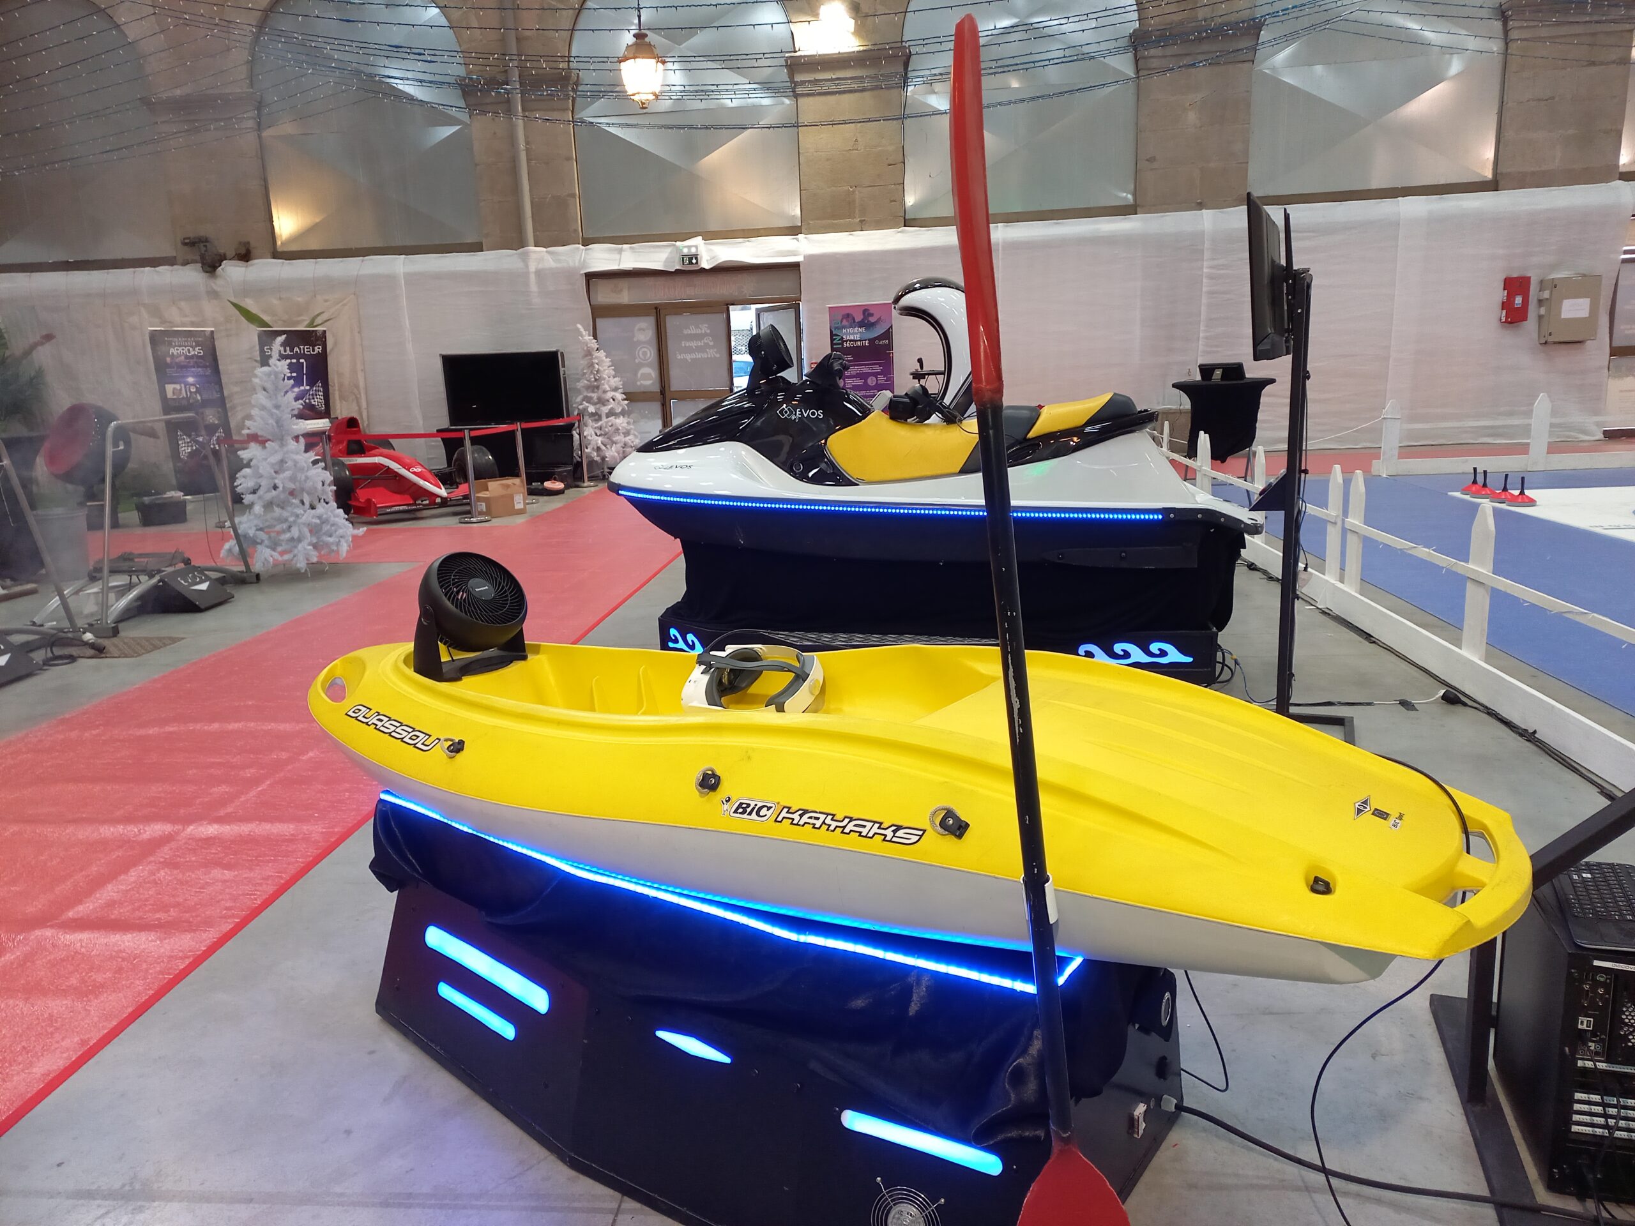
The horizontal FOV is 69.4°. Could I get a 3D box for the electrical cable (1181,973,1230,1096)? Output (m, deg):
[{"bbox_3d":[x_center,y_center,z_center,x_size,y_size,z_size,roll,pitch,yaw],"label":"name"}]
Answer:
[{"bbox_3d":[0.755,0.815,2.300,0.110,0.260,0.090,-2,13,0],"label":"electrical cable"}]

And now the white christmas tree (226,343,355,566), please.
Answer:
[{"bbox_3d":[-4.152,-1.239,9.350,1.100,1.840,1.100,-2,13,0],"label":"white christmas tree"}]

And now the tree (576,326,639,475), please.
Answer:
[{"bbox_3d":[-2.688,-2.738,15.200,0.950,1.940,0.950,-2,13,0],"label":"tree"}]

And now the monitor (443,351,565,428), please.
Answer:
[{"bbox_3d":[-3.925,-2.792,14.750,1.470,0.910,0.100,-2,13,2],"label":"monitor"}]

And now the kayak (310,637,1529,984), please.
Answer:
[{"bbox_3d":[-0.123,0.281,2.365,2.660,0.420,0.770,6,15,31],"label":"kayak"}]

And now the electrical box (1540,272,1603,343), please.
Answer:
[{"bbox_3d":[9.502,-3.836,14.900,0.600,0.790,0.250,-1,13,7],"label":"electrical box"}]

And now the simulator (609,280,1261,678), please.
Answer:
[{"bbox_3d":[0.442,-0.718,5.888,3.258,1.780,1.220,2,13,16],"label":"simulator"}]

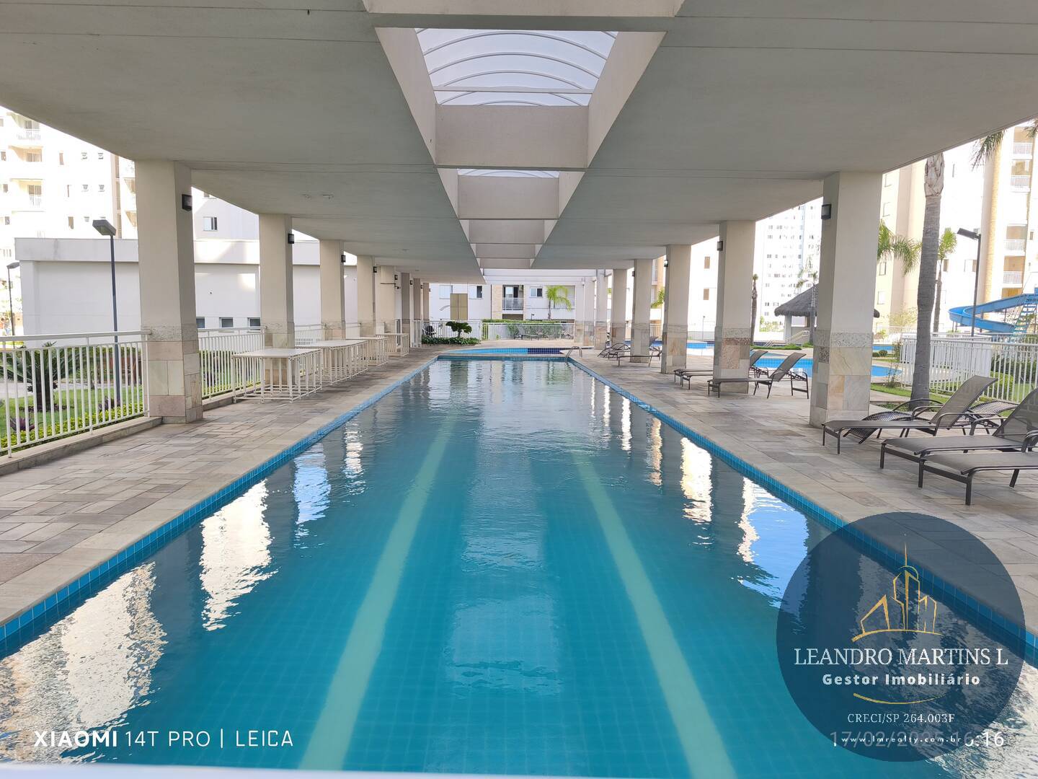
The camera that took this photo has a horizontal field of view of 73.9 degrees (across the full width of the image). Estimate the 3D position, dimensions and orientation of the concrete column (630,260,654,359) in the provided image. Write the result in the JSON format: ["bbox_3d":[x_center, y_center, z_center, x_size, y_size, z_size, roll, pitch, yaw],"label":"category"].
[{"bbox_3d":[4.562,-2.881,25.584,0.620,3.767,0.543,0,6,-2],"label":"concrete column"}]

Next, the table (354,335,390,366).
[{"bbox_3d":[-5.094,-1.324,23.591,1.024,0.859,2.400,1,6,-2],"label":"table"}]

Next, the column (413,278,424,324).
[{"bbox_3d":[-5.495,-4.201,37.307,0.480,3.492,0.480,1,6,-1],"label":"column"}]

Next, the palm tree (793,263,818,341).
[{"bbox_3d":[19.902,-5.884,46.583,2.240,5.680,2.240,1,6,-2],"label":"palm tree"}]

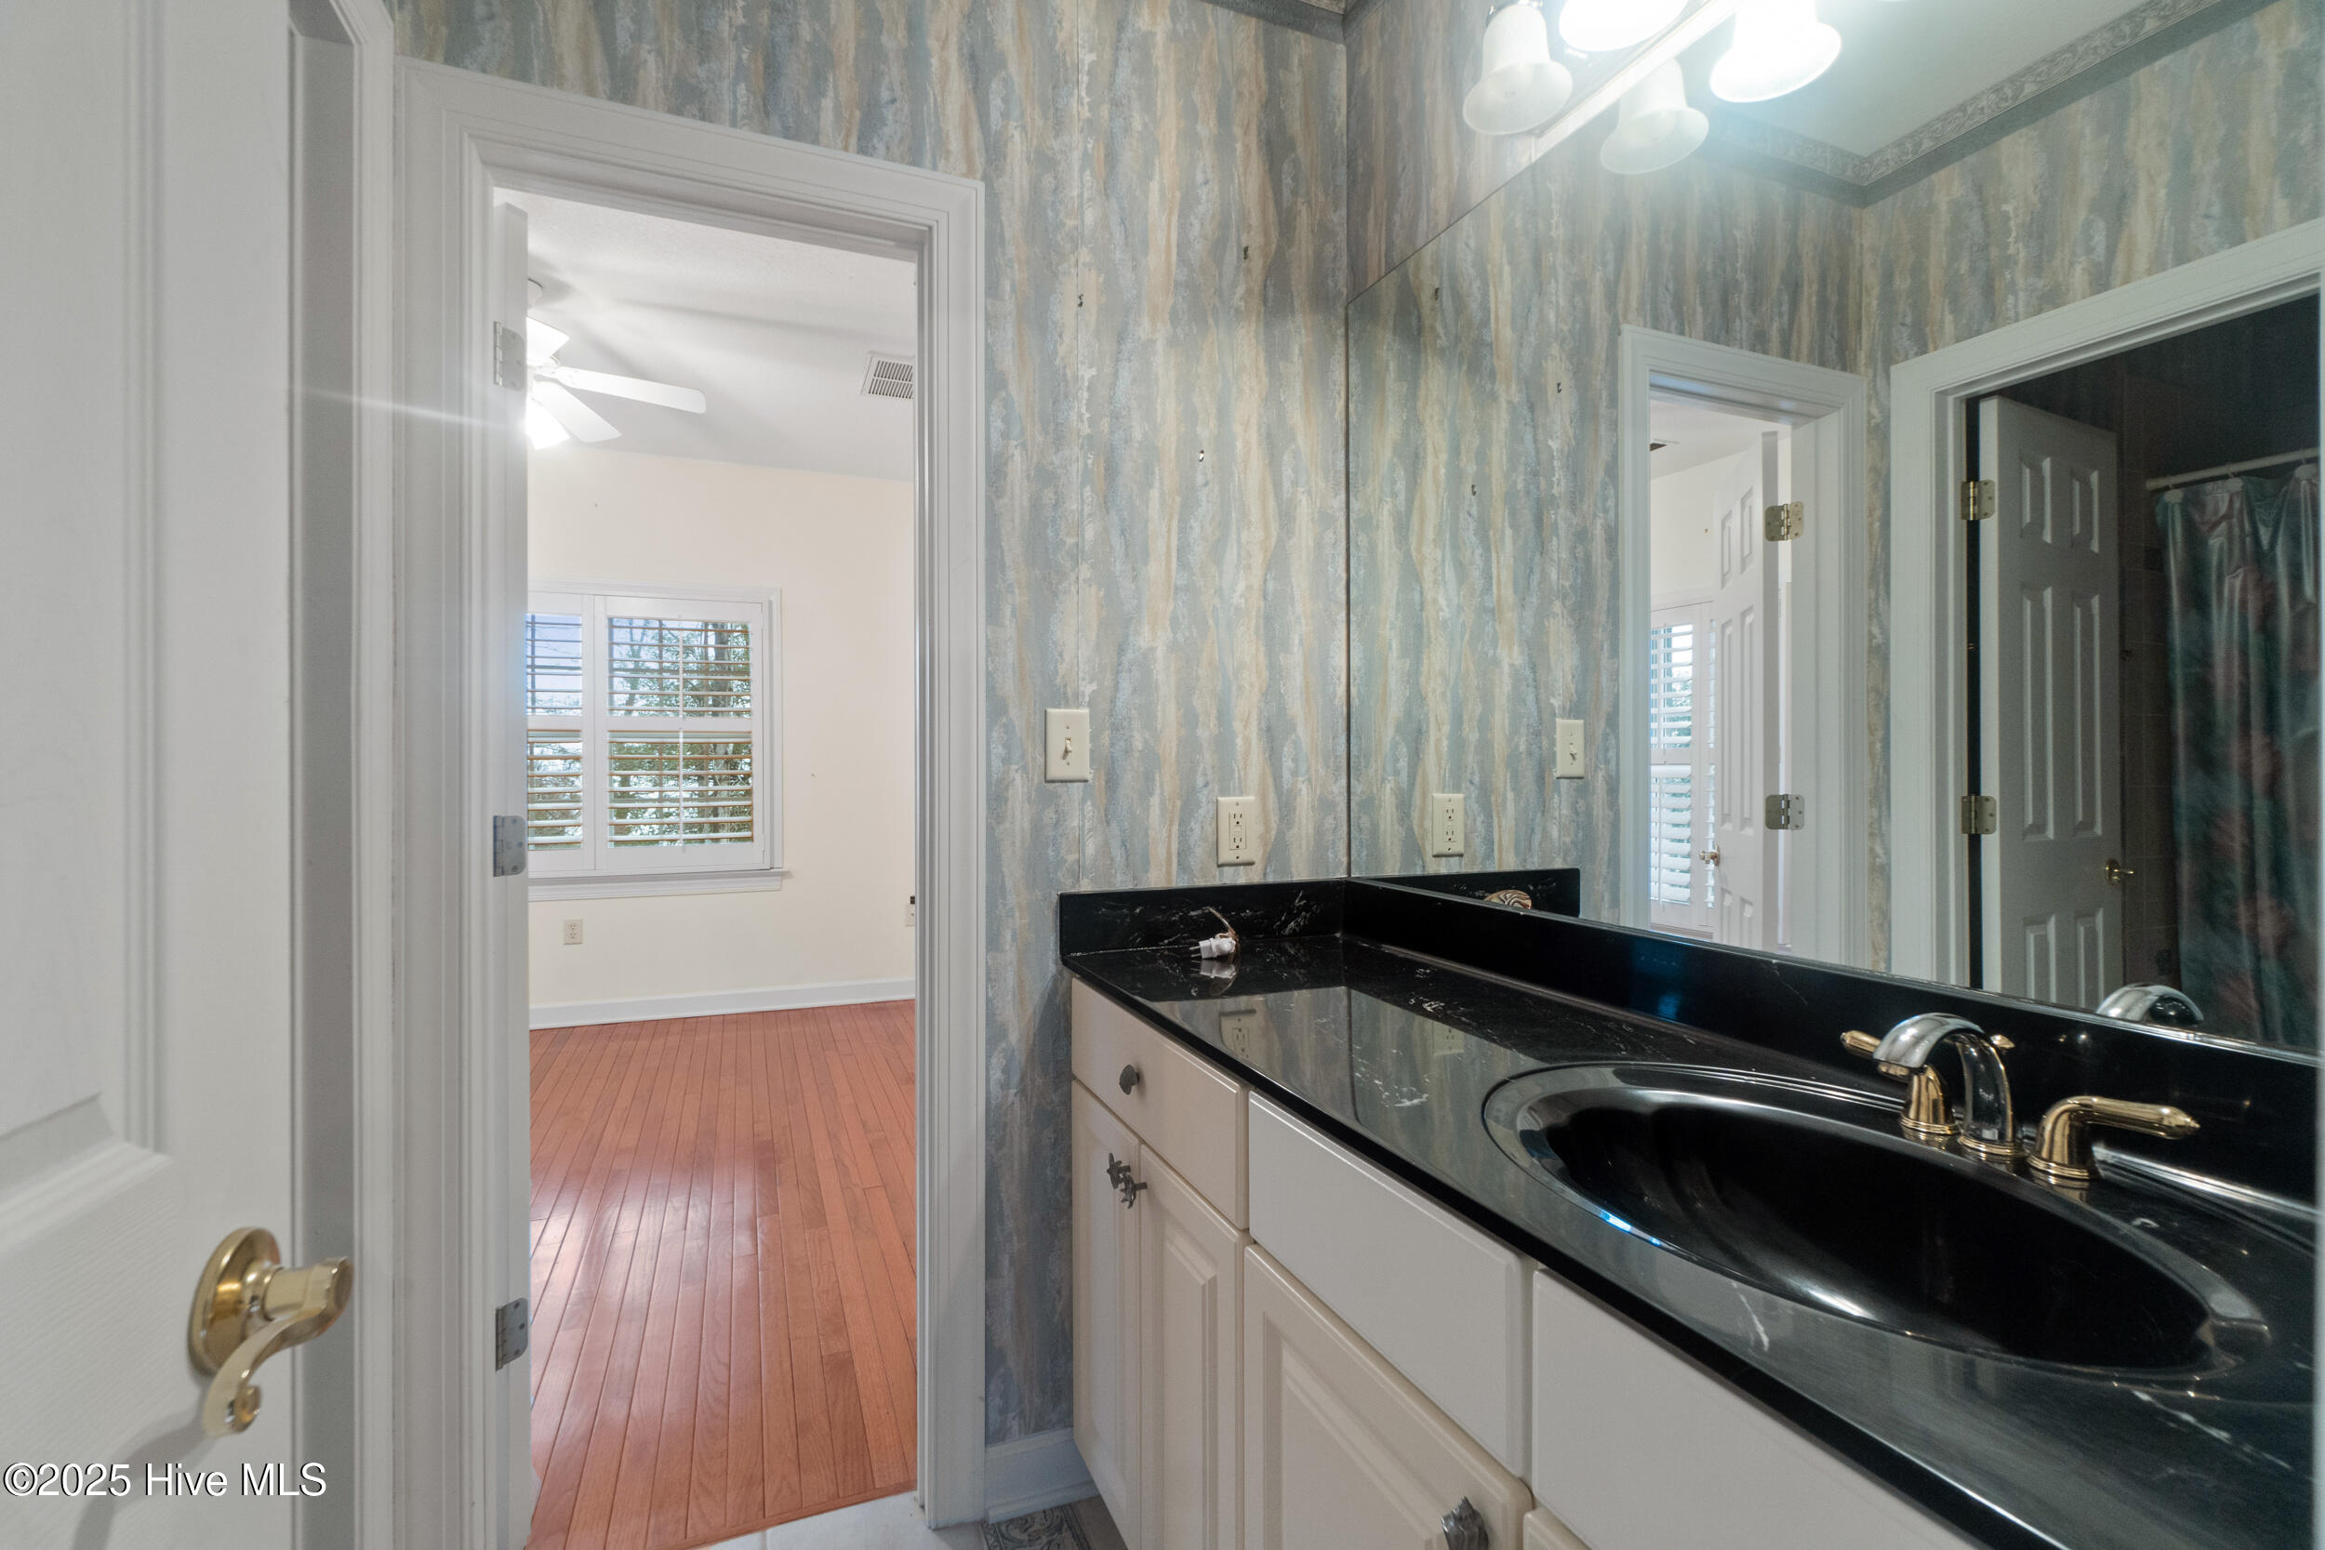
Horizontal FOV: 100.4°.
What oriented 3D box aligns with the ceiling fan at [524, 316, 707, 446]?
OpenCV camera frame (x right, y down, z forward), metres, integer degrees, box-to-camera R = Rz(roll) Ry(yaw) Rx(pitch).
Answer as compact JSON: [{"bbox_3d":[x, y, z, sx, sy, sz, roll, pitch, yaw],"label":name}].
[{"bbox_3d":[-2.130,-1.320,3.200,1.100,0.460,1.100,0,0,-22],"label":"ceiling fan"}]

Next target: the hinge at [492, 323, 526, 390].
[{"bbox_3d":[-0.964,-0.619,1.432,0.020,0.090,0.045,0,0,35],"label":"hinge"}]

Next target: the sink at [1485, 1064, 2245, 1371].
[{"bbox_3d":[0.472,0.365,0.710,0.390,0.150,0.520,0,0,-22],"label":"sink"}]

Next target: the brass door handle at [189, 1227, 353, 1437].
[{"bbox_3d":[-0.421,0.261,0.451,0.062,0.070,0.148,0,0,-19],"label":"brass door handle"}]

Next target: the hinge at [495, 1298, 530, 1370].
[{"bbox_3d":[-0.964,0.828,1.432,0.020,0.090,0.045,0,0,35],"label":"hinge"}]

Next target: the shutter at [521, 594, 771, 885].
[{"bbox_3d":[-2.695,-0.222,4.629,1.600,1.450,0.070,0,0,-22],"label":"shutter"}]

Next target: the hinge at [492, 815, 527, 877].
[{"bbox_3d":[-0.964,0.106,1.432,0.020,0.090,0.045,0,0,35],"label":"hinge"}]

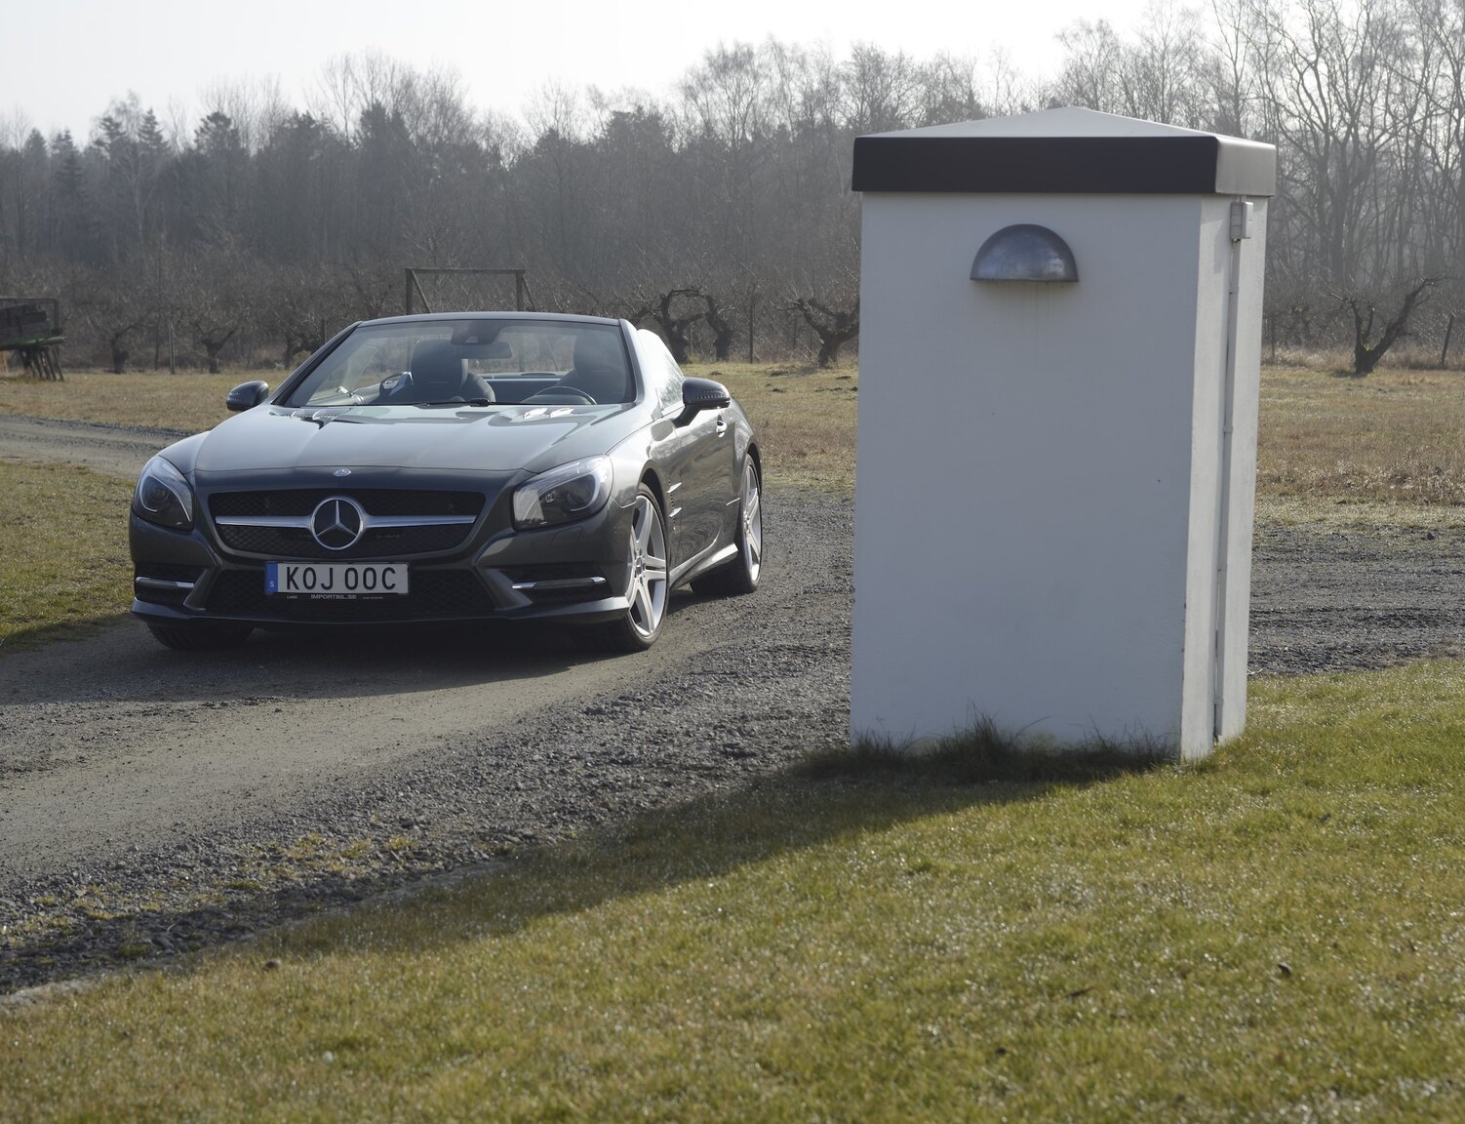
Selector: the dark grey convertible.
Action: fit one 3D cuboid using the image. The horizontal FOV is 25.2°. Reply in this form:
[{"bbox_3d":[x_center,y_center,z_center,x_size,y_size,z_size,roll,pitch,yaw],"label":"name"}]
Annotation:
[{"bbox_3d":[-1.002,-0.420,13.746,2.000,1.300,4.615,0,4,10],"label":"dark grey convertible"}]

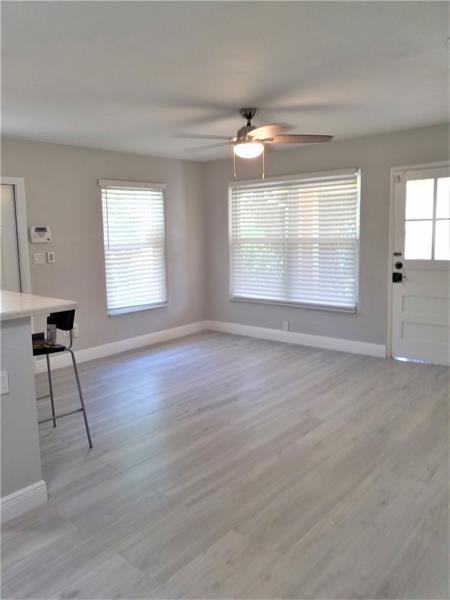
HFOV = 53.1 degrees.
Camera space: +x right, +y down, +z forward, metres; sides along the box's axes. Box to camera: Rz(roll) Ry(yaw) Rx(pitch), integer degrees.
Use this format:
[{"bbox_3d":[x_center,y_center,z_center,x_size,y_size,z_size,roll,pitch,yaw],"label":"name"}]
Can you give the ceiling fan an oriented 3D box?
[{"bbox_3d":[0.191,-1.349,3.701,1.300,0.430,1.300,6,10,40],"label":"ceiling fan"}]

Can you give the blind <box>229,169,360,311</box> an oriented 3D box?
[{"bbox_3d":[0.798,-0.720,5.773,1.910,1.590,0.110,6,10,40],"label":"blind"}]

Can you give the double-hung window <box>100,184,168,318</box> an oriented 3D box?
[{"bbox_3d":[-1.098,-0.662,5.669,0.080,1.600,0.970,6,10,40],"label":"double-hung window"}]

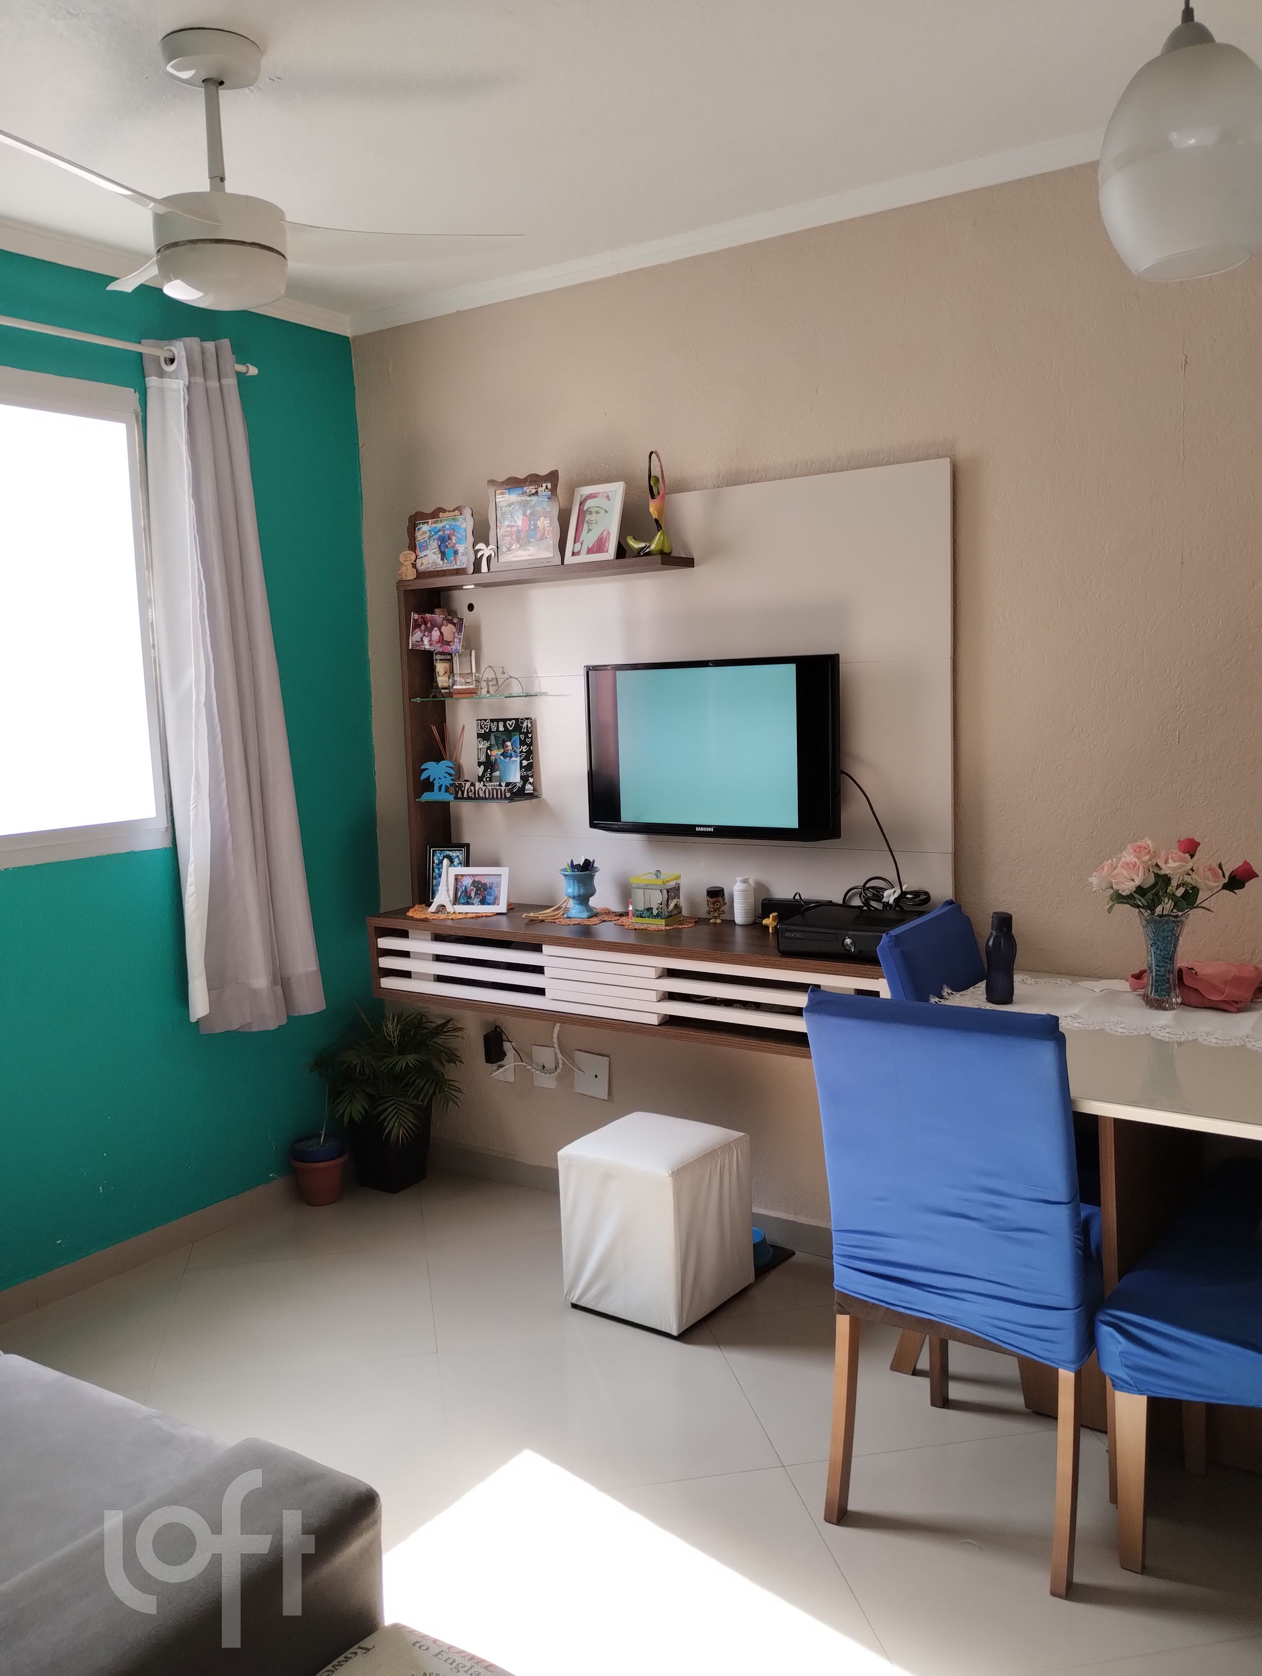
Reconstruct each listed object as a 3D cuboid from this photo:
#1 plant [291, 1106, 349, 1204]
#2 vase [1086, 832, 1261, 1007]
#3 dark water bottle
[{"bbox_3d":[-0.895,0.903,3.897,0.160,0.282,0.160,-2,6,0],"label":"plant"},{"bbox_3d":[1.078,0.169,2.704,0.300,0.337,0.260,2,8,34],"label":"vase"},{"bbox_3d":[0.761,0.244,2.789,0.065,0.188,0.065,2,8,34],"label":"dark water bottle"}]

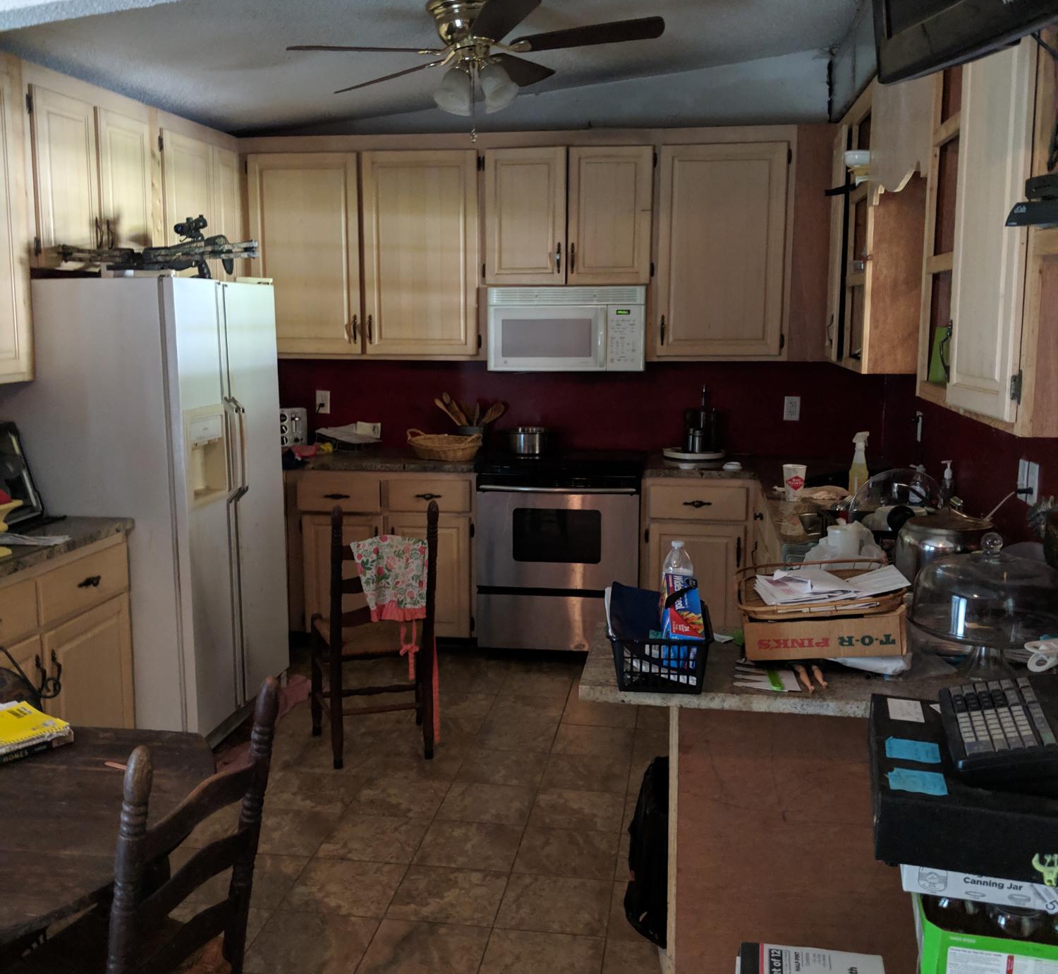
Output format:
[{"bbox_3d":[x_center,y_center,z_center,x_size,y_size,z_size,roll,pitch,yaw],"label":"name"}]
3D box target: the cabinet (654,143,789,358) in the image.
[{"bbox_3d":[0.905,-1.098,5.191,0.590,0.975,0.325,1,10,9],"label":"cabinet"}]

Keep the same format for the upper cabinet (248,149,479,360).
[{"bbox_3d":[-0.771,-1.135,5.444,1.140,0.983,0.325,1,10,9],"label":"upper cabinet"}]

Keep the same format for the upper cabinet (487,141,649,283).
[{"bbox_3d":[0.210,-1.309,5.389,0.790,0.640,0.335,1,9,8],"label":"upper cabinet"}]

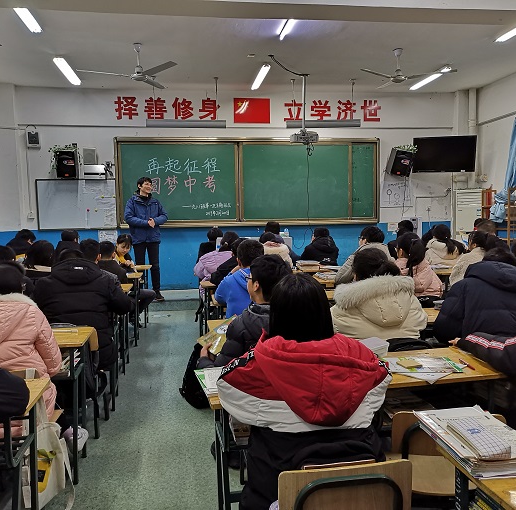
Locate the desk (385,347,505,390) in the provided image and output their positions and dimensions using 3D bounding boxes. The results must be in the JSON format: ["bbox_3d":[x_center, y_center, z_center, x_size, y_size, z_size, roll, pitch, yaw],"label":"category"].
[{"bbox_3d":[0.598,0.830,2.241,0.590,0.735,0.423,-2,5,-11],"label":"desk"}]

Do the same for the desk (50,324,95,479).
[{"bbox_3d":[-1.207,0.810,2.860,0.600,0.735,0.446,-2,5,-8],"label":"desk"}]

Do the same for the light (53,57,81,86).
[{"bbox_3d":[-2.554,-2.466,7.166,0.140,0.080,1.280,-1,4,-7],"label":"light"}]

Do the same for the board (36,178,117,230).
[{"bbox_3d":[-2.740,-0.767,8.133,1.190,0.770,0.040,-2,5,-8],"label":"board"}]

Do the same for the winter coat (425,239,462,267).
[{"bbox_3d":[2.028,0.130,5.867,0.480,0.640,0.420,-2,5,-8],"label":"winter coat"}]

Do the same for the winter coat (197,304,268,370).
[{"bbox_3d":[-0.007,0.472,2.514,0.540,0.550,0.460,-3,5,-26],"label":"winter coat"}]

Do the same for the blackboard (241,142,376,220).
[{"bbox_3d":[0.857,-1.201,8.784,2.317,1.316,0.060,-2,4,-8],"label":"blackboard"}]

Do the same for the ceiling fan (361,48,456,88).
[{"bbox_3d":[1.732,-2.334,6.600,1.250,0.411,1.200,-2,4,-8],"label":"ceiling fan"}]

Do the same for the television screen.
[{"bbox_3d":[3.006,-1.617,8.536,1.000,0.580,0.070,-1,12,2],"label":"television screen"}]

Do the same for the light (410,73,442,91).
[{"bbox_3d":[2.478,-2.535,7.678,0.140,0.090,1.260,-2,5,-8],"label":"light"}]

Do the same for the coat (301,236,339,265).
[{"bbox_3d":[0.747,0.090,6.438,0.480,0.640,0.420,-2,4,-8],"label":"coat"}]

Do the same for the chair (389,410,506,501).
[{"bbox_3d":[0.630,0.837,1.905,0.370,0.750,0.440,0,4,8],"label":"chair"}]

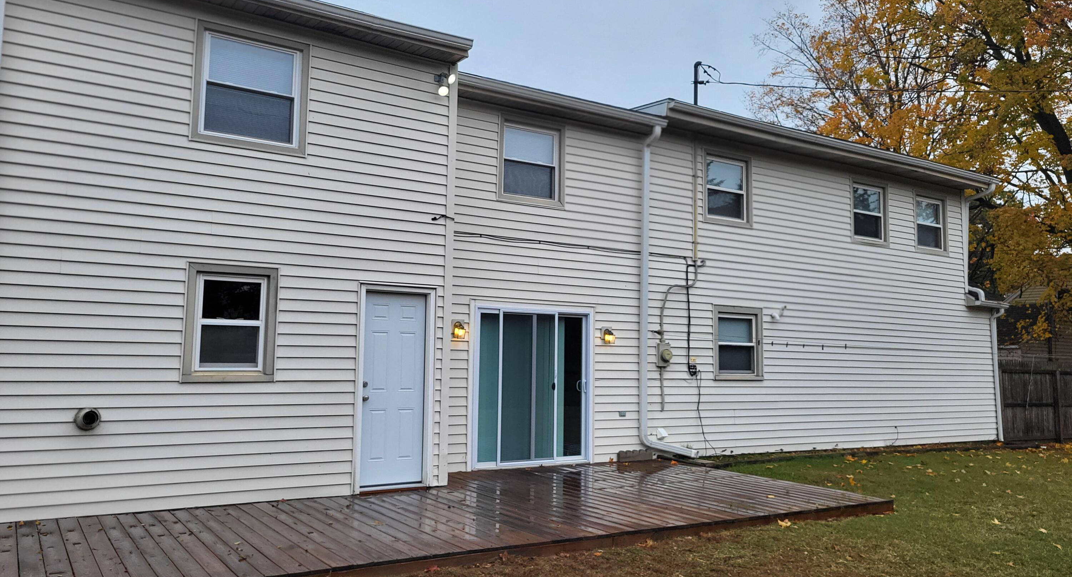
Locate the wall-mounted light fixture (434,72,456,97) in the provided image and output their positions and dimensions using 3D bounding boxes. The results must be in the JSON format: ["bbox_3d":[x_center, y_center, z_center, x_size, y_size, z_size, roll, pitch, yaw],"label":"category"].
[{"bbox_3d":[-1.014,-2.278,8.986,0.230,0.250,0.190,4,-7,-33],"label":"wall-mounted light fixture"}]

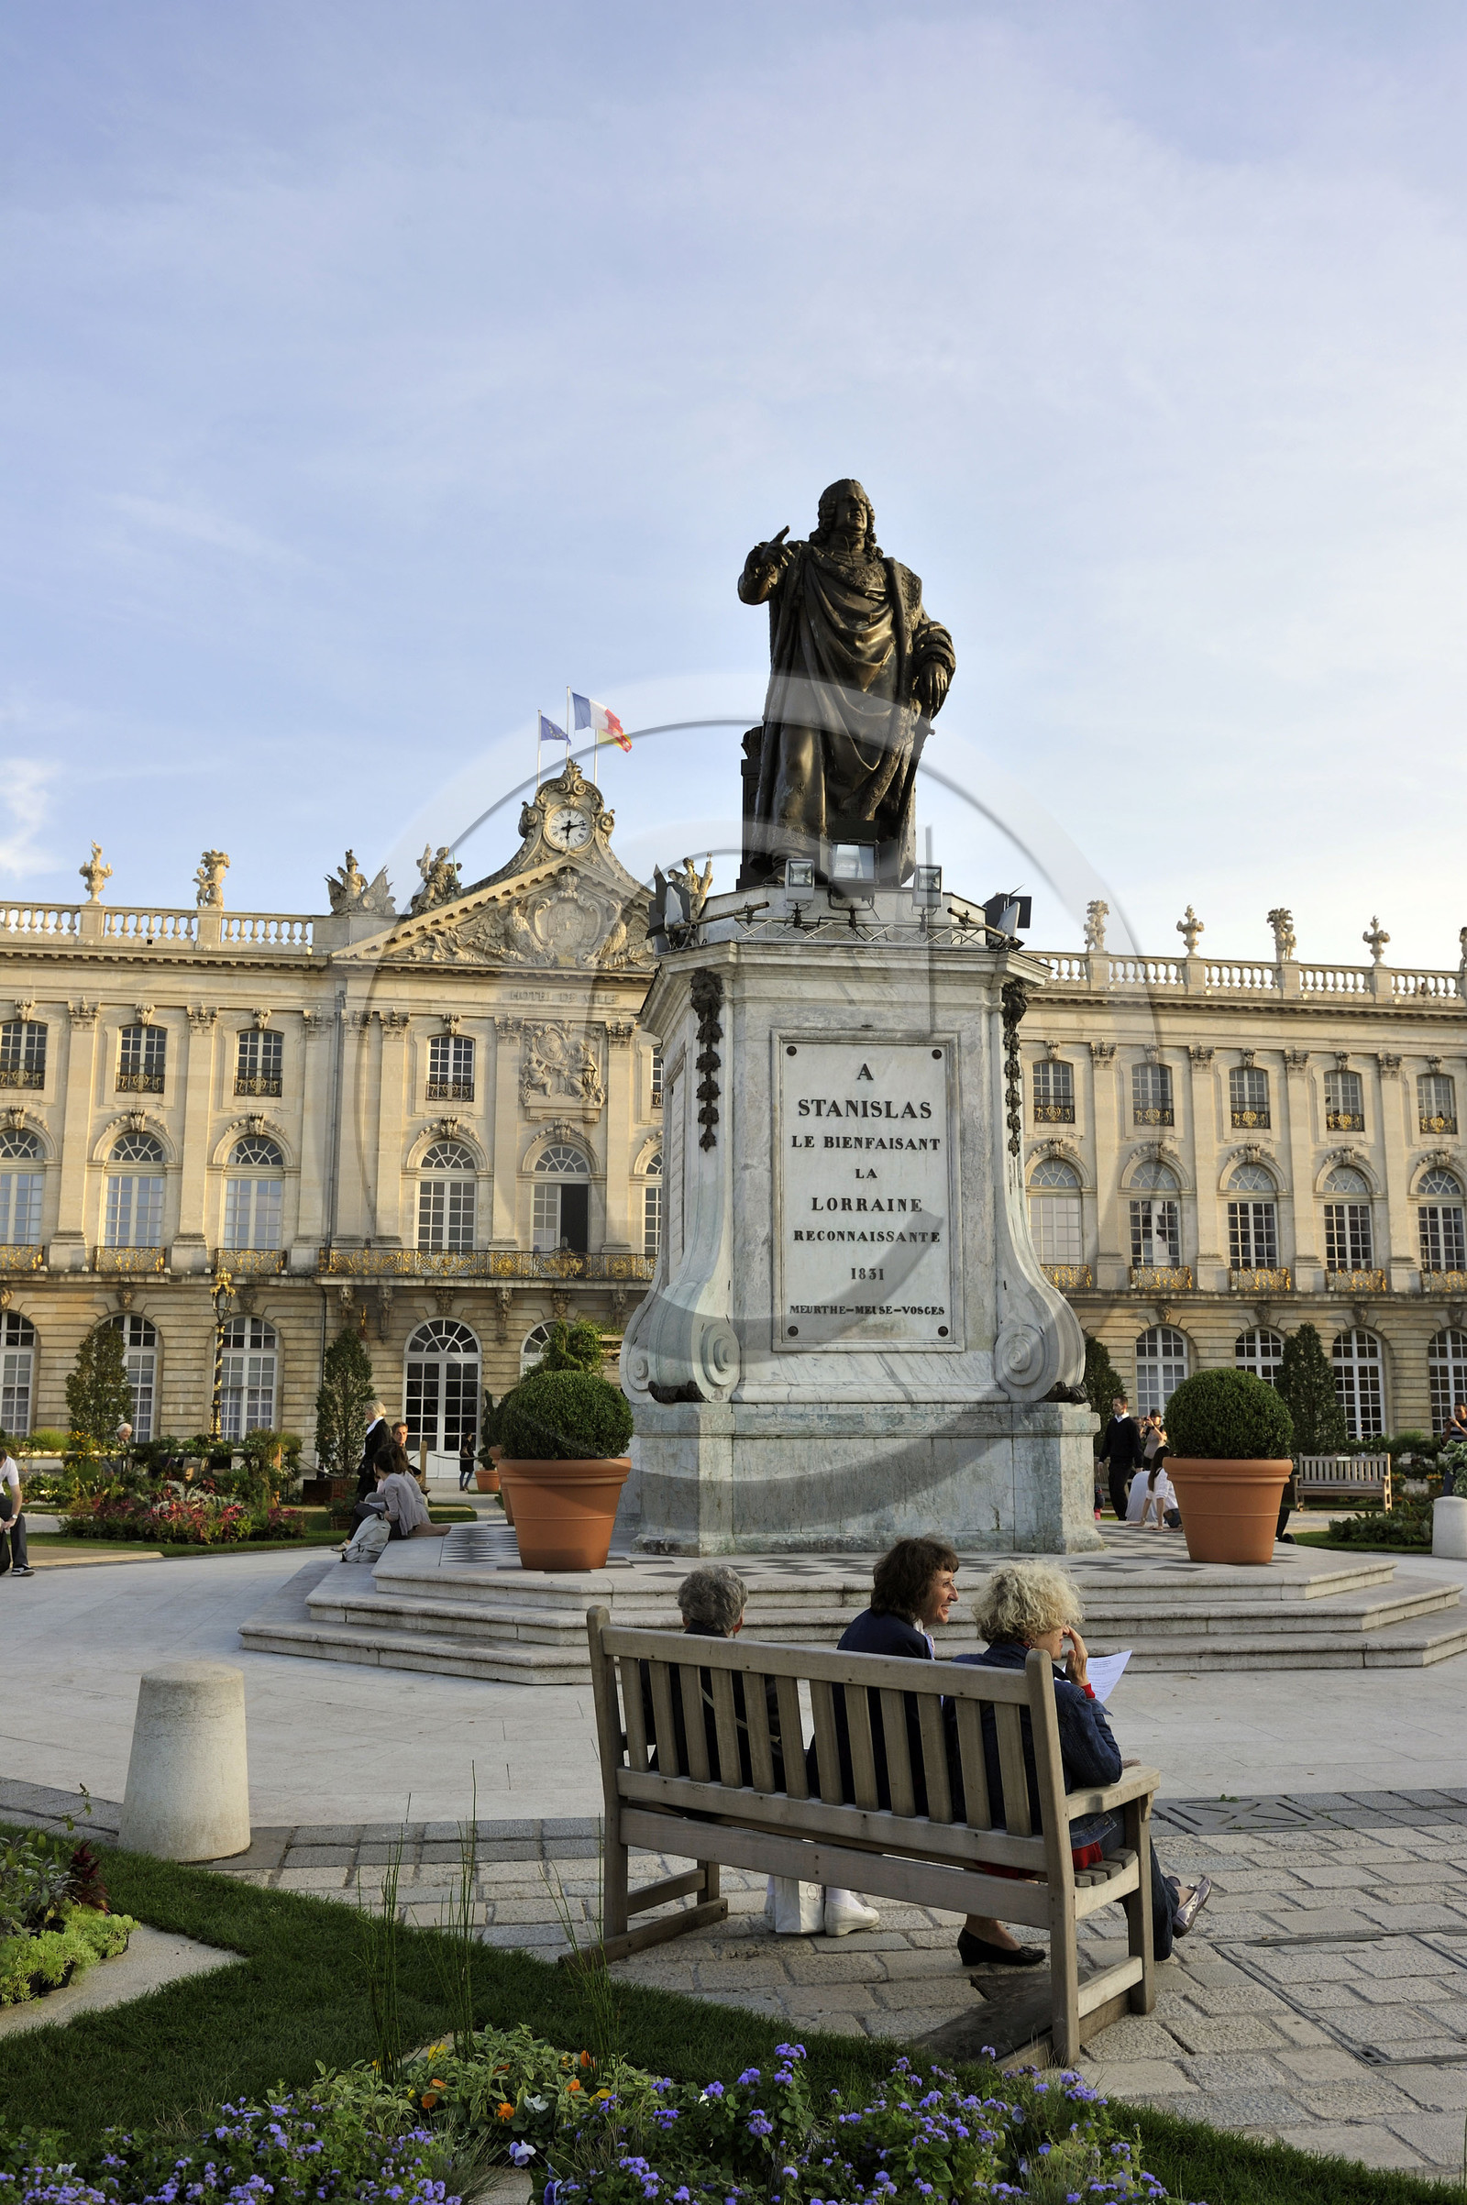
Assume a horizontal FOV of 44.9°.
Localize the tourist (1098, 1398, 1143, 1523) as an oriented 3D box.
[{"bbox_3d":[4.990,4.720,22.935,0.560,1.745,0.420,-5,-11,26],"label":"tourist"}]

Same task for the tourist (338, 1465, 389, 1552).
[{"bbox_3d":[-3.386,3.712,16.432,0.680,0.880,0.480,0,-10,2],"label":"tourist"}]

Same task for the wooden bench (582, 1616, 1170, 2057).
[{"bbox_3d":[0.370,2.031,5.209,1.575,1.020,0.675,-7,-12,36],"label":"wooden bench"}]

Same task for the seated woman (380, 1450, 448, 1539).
[{"bbox_3d":[-3.076,3.605,16.238,0.800,0.890,0.500,0,-10,2],"label":"seated woman"}]

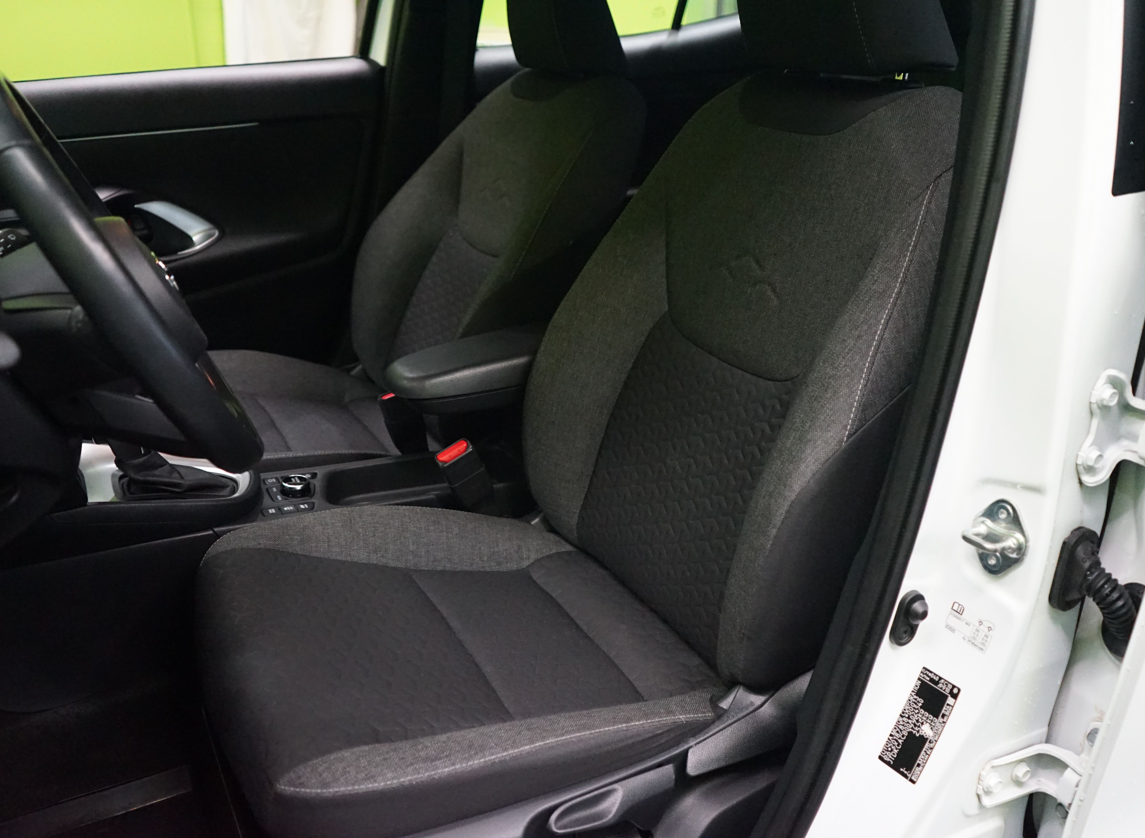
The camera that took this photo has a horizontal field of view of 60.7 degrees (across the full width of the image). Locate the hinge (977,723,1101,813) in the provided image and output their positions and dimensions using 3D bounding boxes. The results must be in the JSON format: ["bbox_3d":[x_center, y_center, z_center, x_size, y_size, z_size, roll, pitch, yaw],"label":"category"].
[{"bbox_3d":[0.419,0.314,0.874,0.085,0.052,0.058,-11,24,-24],"label":"hinge"}]

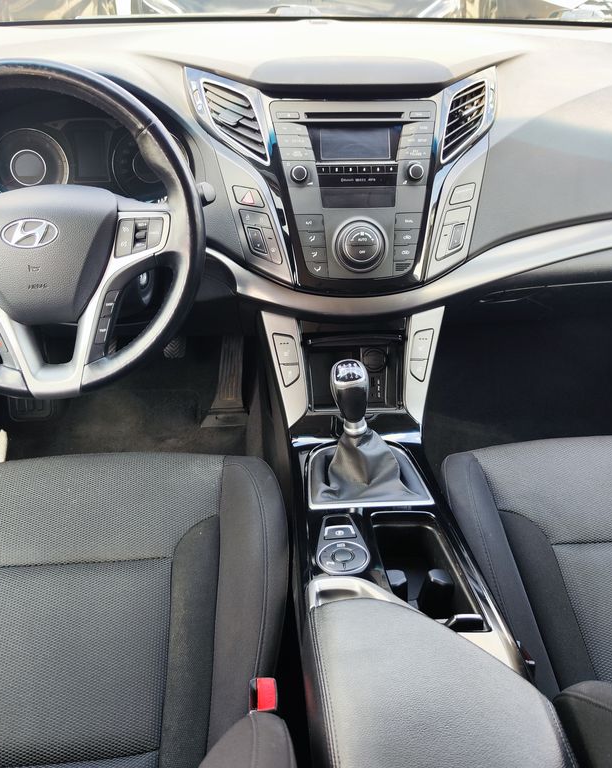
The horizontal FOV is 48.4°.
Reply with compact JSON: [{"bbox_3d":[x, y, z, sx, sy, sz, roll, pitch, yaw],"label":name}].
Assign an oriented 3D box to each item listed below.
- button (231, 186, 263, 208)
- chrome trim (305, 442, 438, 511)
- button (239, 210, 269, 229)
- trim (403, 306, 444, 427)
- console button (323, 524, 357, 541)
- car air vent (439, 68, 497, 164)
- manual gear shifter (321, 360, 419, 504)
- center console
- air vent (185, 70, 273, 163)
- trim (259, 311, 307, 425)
[{"bbox_3d":[-0.073,-0.242,0.882,0.040,0.026,0.016,9,8,9],"label":"button"},{"bbox_3d":[0.077,0.114,0.876,0.155,0.018,0.113,-2,38,-4],"label":"chrome trim"},{"bbox_3d":[-0.066,-0.213,0.883,0.040,0.022,0.016,9,8,9],"label":"button"},{"bbox_3d":[0.162,-0.024,0.942,0.062,0.162,0.023,-2,7,-4],"label":"trim"},{"bbox_3d":[0.042,0.185,0.843,0.042,0.014,0.026,-2,38,-5],"label":"console button"},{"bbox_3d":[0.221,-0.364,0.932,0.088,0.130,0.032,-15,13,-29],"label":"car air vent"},{"bbox_3d":[0.066,0.040,0.837,0.115,0.172,0.100,-2,35,-4],"label":"manual gear shifter"},{"bbox_3d":[0.066,-0.246,0.894,0.216,0.240,0.040,-2,8,-5],"label":"center console"},{"bbox_3d":[-0.103,-0.352,0.897,0.130,0.122,0.048,14,7,18],"label":"air vent"},{"bbox_3d":[-0.026,-0.024,0.959,0.050,0.166,0.025,-10,10,1],"label":"trim"}]

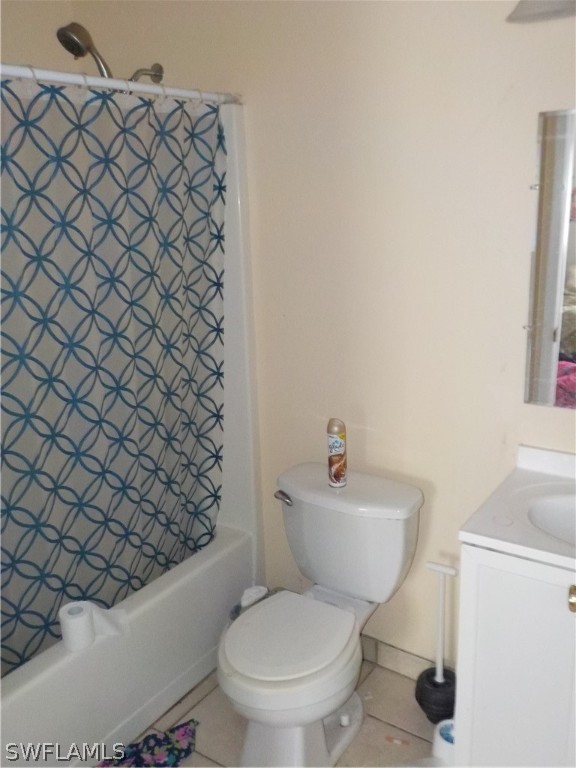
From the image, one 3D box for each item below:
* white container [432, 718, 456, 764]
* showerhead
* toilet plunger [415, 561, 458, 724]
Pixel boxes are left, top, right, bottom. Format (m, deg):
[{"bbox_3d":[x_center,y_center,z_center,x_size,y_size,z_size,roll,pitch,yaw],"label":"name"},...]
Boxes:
[{"bbox_3d":[0.488,1.054,1.939,0.125,0.085,0.125,8,17,33],"label":"white container"},{"bbox_3d":[-0.605,-0.973,2.006,0.106,0.228,0.091,8,51,34],"label":"showerhead"},{"bbox_3d":[0.453,0.773,1.970,0.148,0.533,0.148,8,19,34],"label":"toilet plunger"}]

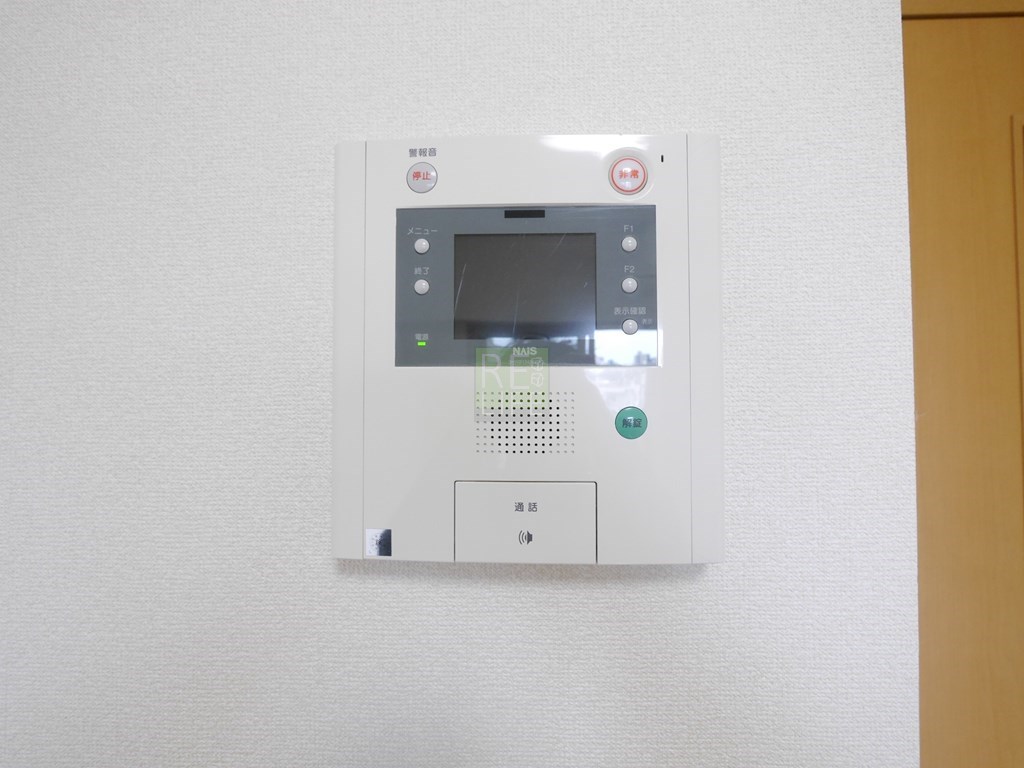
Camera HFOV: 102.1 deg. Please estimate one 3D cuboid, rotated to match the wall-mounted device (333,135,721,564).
[{"bbox_3d":[0.009,-0.018,0.224,0.209,0.230,0.029,0,-1,1],"label":"wall-mounted device"}]

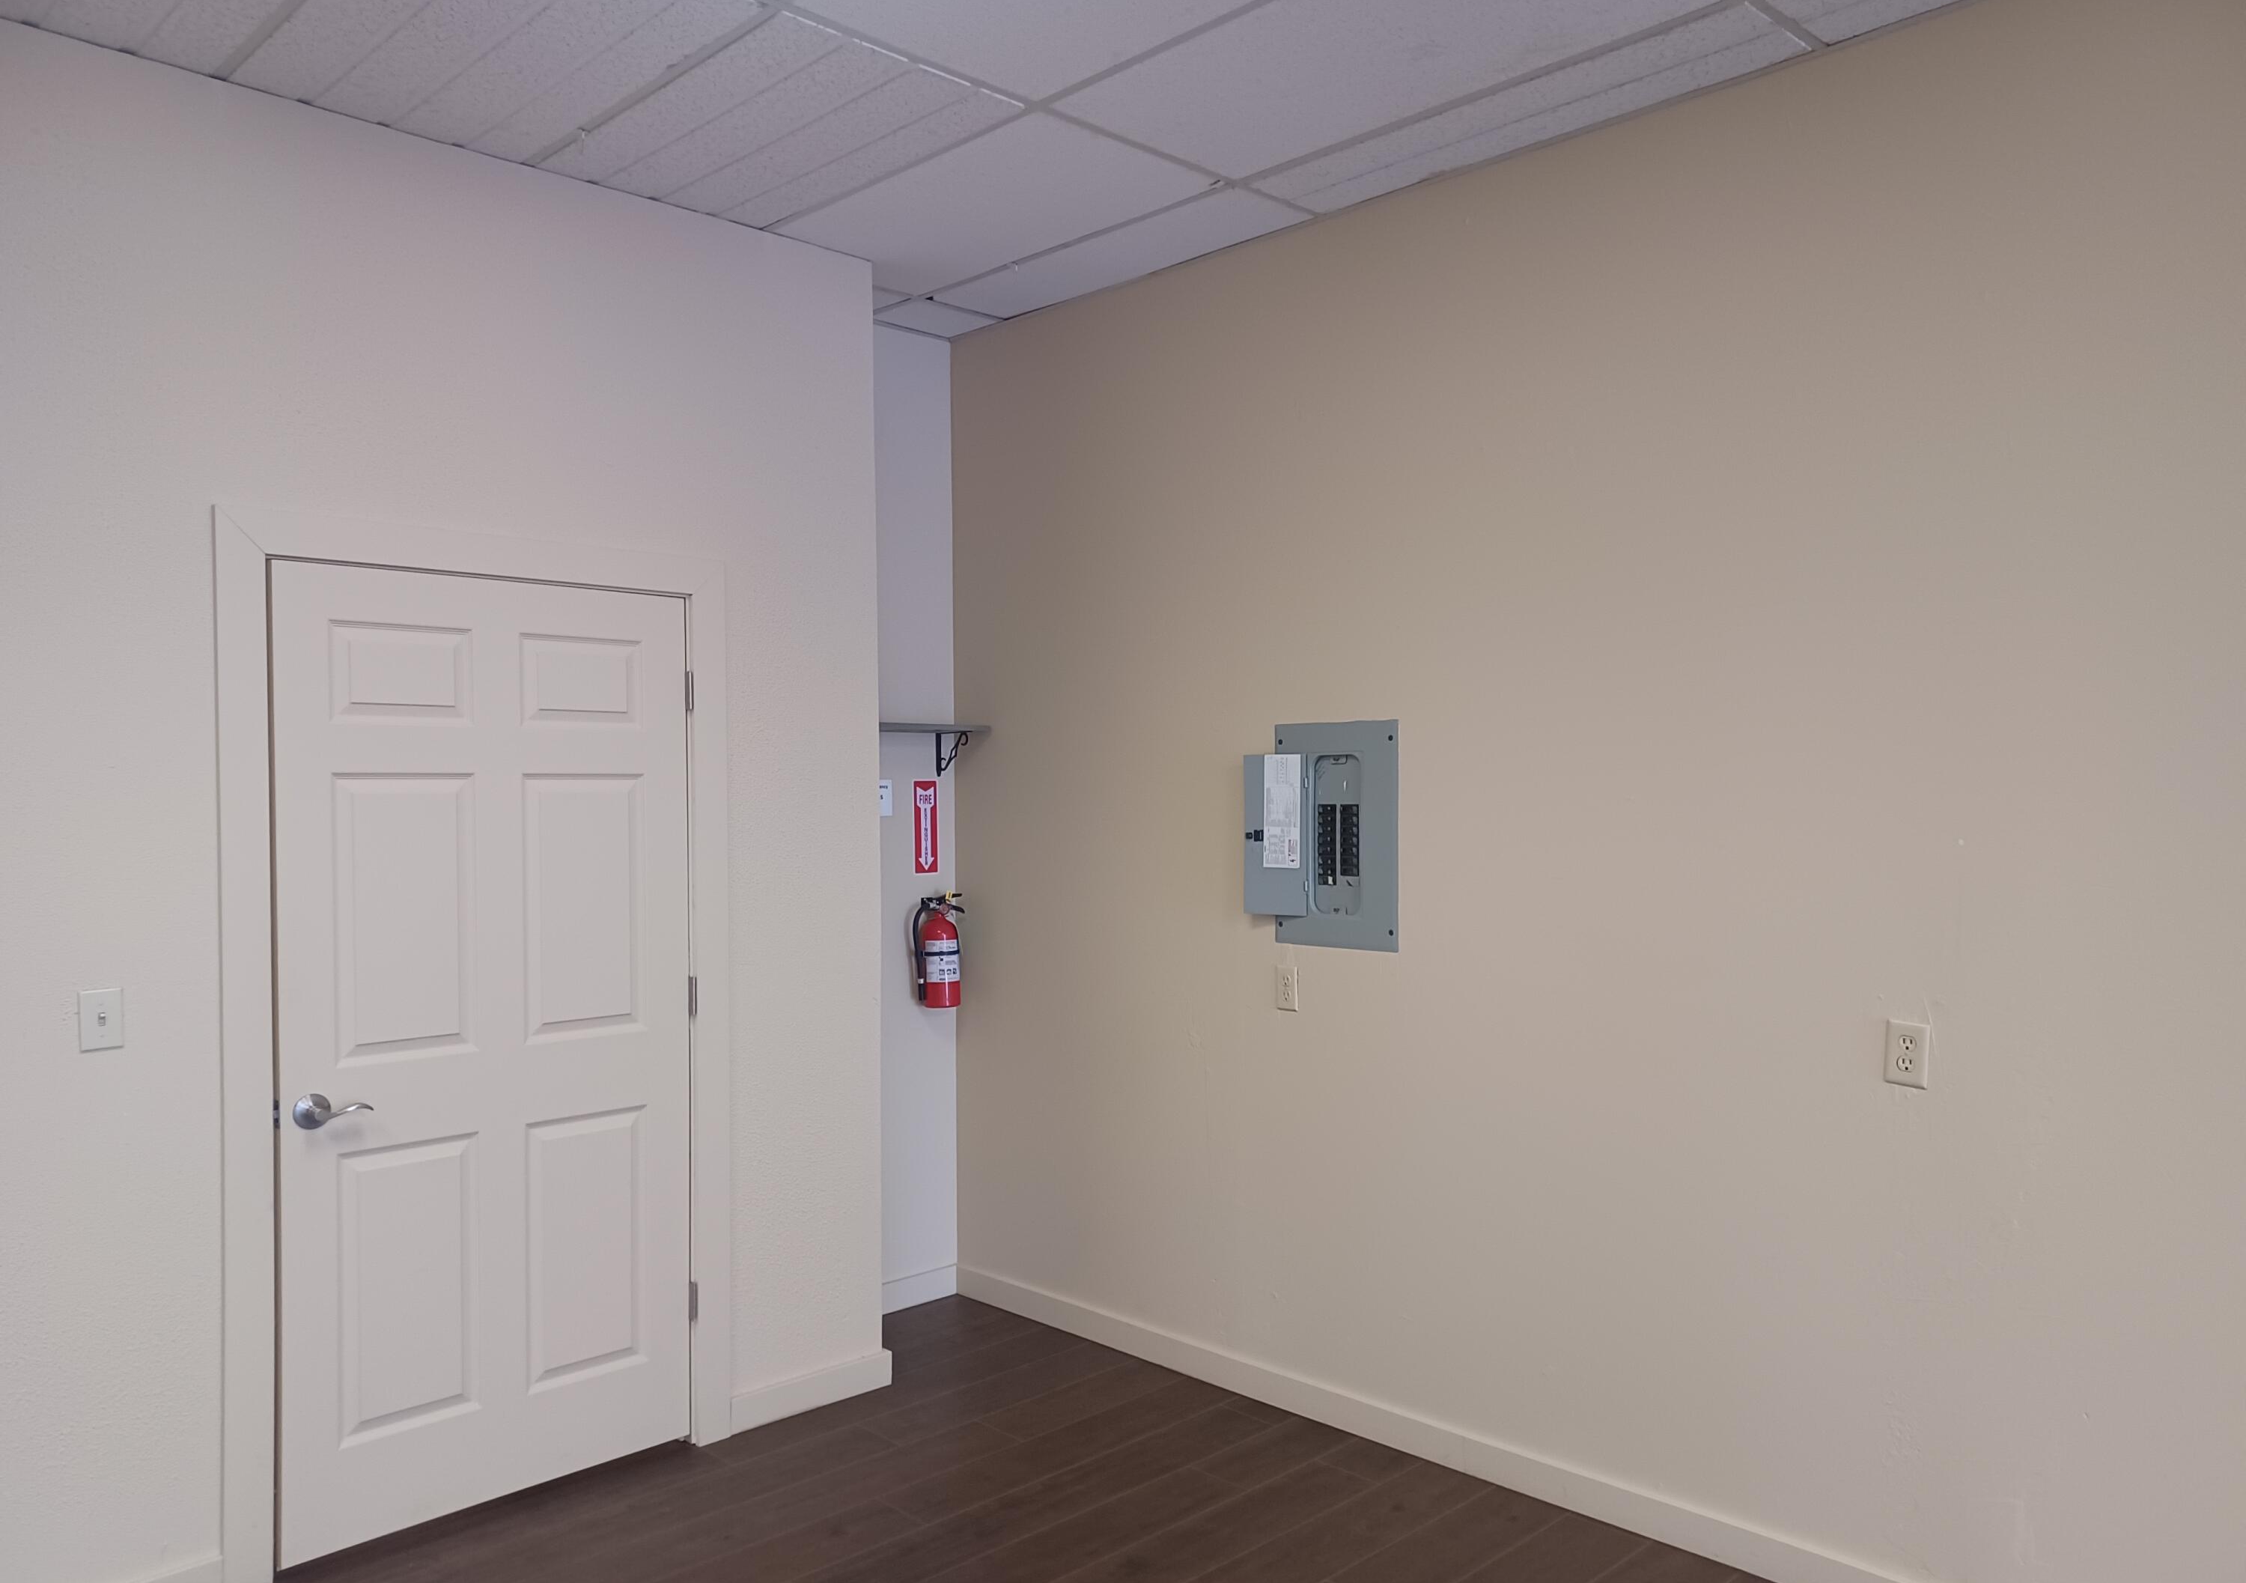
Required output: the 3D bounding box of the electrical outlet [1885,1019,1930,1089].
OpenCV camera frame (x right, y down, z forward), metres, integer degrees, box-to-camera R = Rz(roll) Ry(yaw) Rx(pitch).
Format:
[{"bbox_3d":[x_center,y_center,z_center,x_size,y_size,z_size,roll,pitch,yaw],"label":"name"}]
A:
[{"bbox_3d":[1.444,0.484,2.987,0.008,0.116,0.072,0,0,-44],"label":"electrical outlet"}]

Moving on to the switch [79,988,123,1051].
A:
[{"bbox_3d":[-1.904,0.429,3.028,0.071,0.113,0.018,0,0,-44],"label":"switch"}]

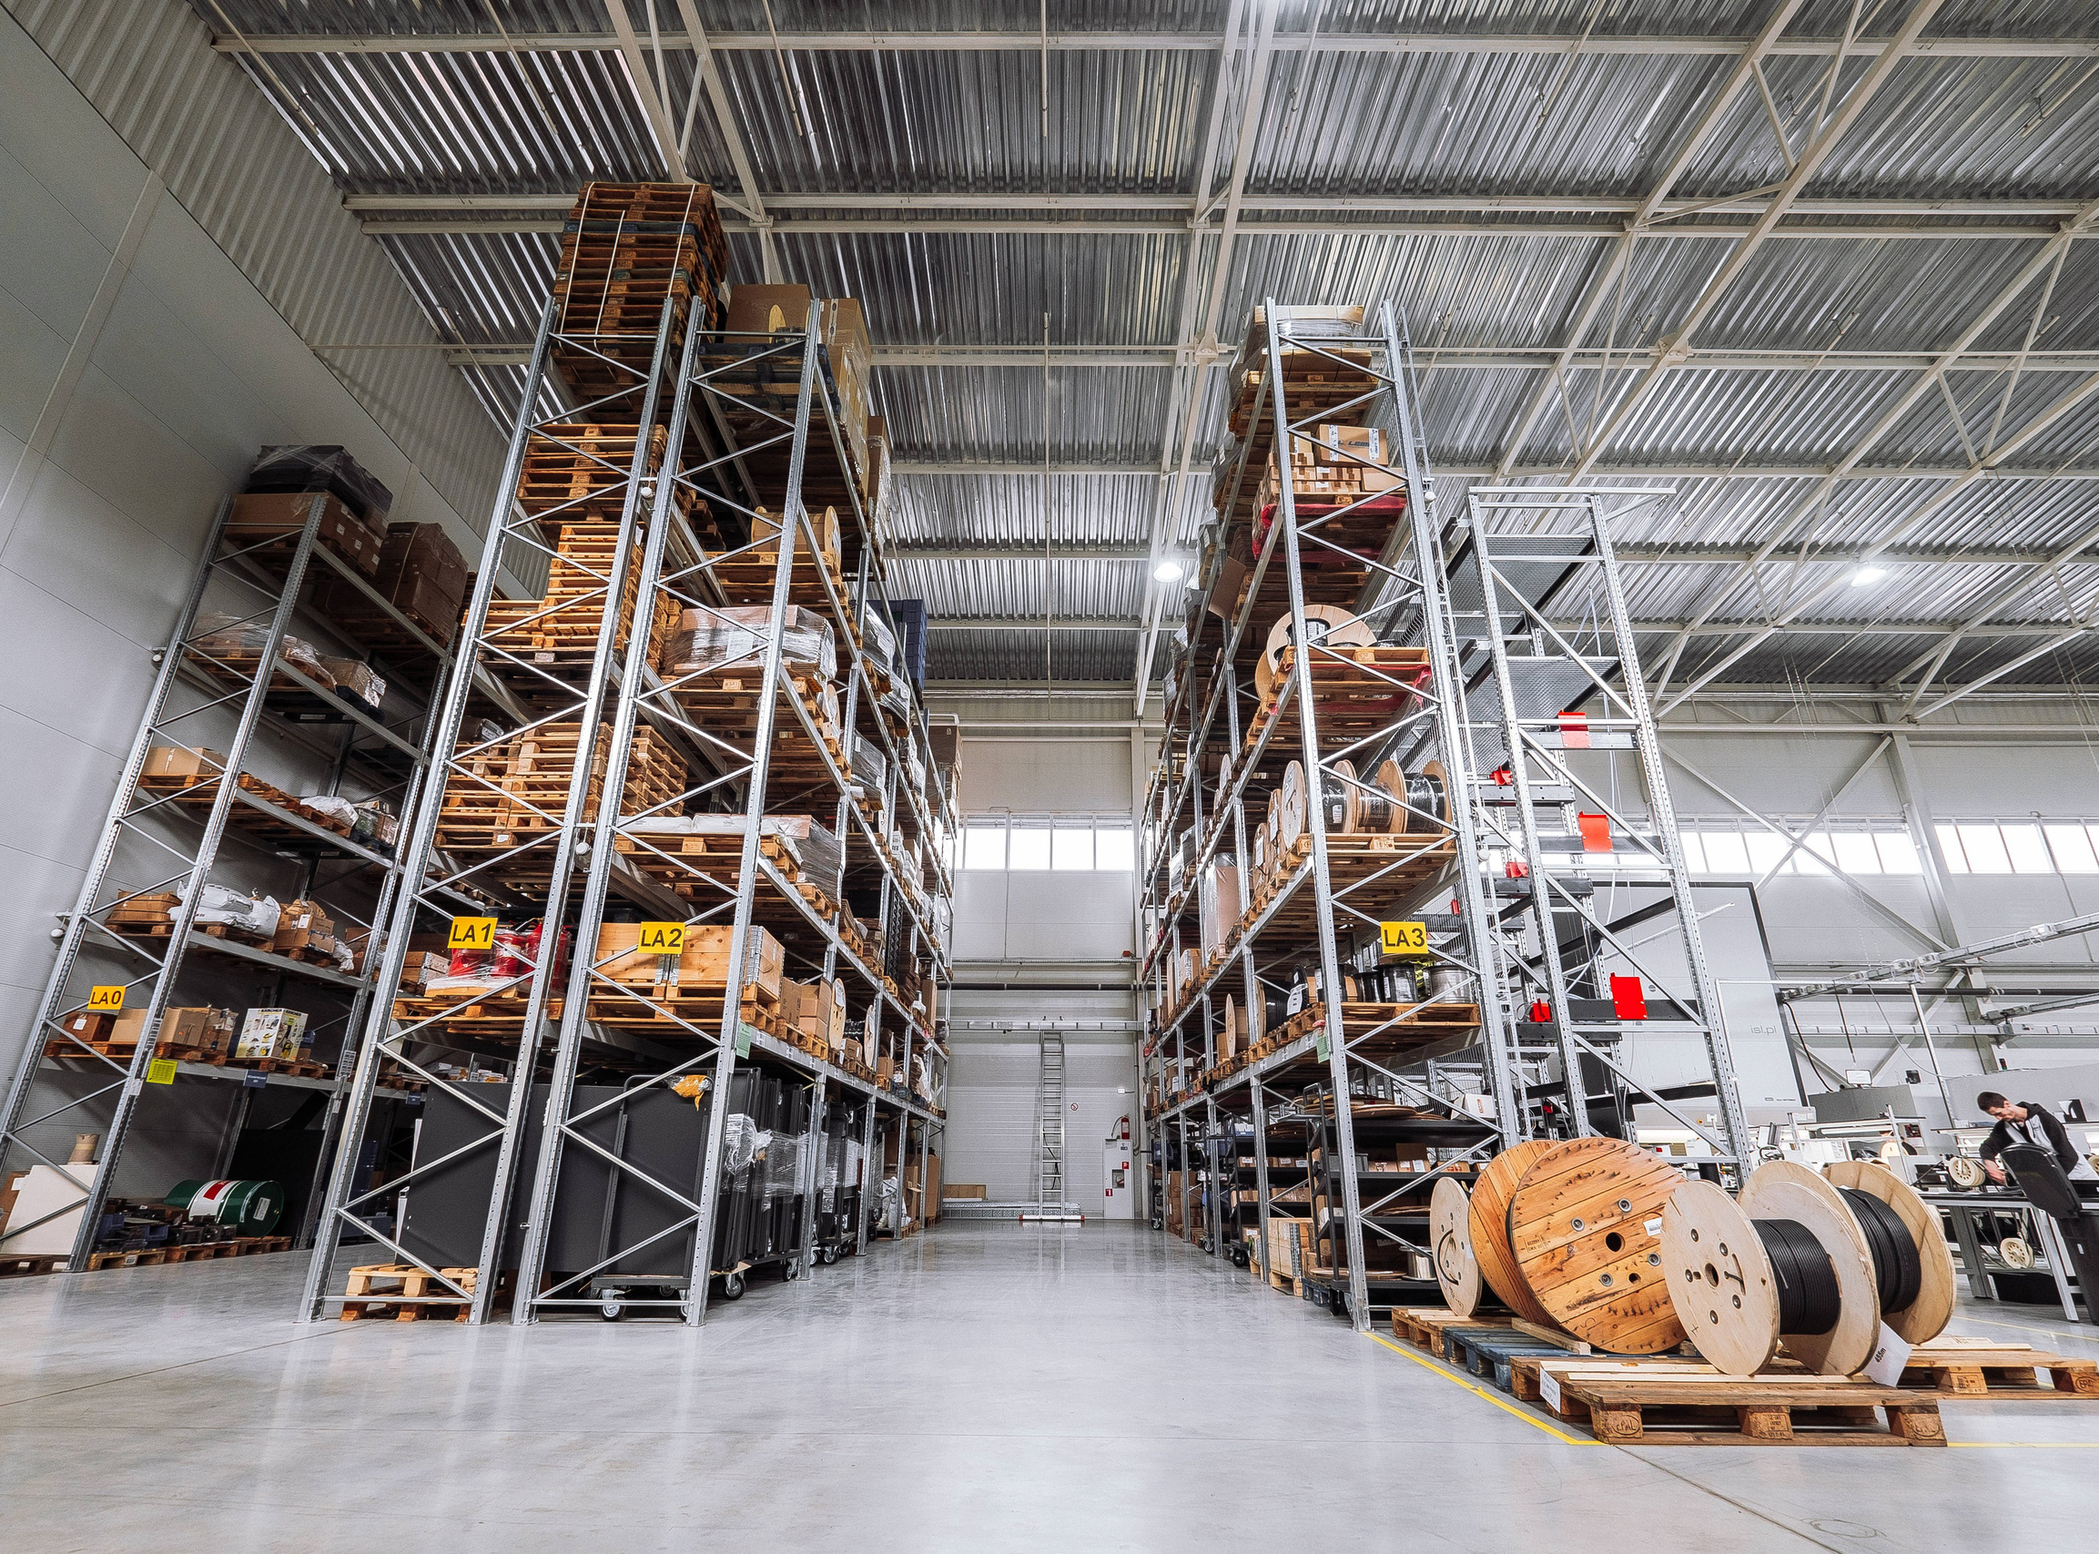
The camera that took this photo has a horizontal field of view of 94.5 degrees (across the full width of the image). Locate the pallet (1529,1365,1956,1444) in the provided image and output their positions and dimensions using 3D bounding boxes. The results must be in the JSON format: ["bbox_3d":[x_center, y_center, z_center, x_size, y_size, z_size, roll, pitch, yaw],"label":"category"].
[{"bbox_3d":[2.555,2.459,3.834,1.200,0.144,0.800,0,-22,0],"label":"pallet"}]

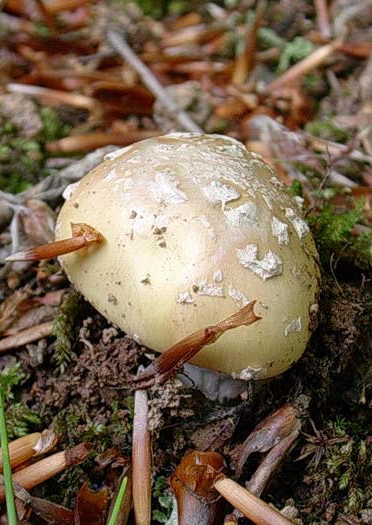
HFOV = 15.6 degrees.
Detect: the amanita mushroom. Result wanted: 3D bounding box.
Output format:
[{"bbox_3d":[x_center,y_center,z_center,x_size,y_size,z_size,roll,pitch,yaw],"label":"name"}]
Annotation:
[{"bbox_3d":[0.003,-0.004,0.200,0.041,0.026,0.041,23,27,-12],"label":"amanita mushroom"}]

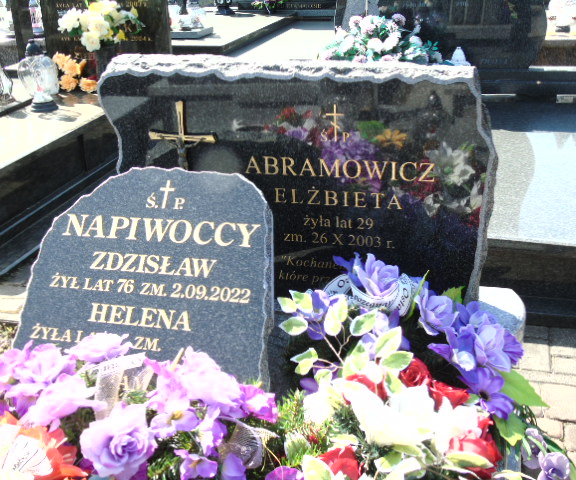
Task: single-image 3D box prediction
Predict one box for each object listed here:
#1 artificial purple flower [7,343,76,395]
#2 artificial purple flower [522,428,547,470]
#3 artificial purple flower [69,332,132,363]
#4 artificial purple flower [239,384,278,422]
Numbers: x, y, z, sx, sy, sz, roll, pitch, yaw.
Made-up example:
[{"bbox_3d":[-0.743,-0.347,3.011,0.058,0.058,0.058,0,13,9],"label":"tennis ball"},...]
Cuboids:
[{"bbox_3d":[-0.443,0.231,1.330,0.120,0.085,0.083,-7,61,-11],"label":"artificial purple flower"},{"bbox_3d":[0.442,0.374,1.320,0.045,0.068,0.042,-3,24,0],"label":"artificial purple flower"},{"bbox_3d":[-0.357,0.205,1.400,0.115,0.045,0.065,-4,26,-1],"label":"artificial purple flower"},{"bbox_3d":[-0.053,0.295,1.335,0.072,0.066,0.055,-2,24,3],"label":"artificial purple flower"}]

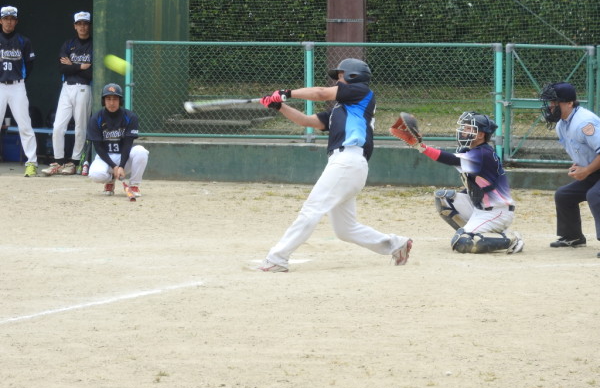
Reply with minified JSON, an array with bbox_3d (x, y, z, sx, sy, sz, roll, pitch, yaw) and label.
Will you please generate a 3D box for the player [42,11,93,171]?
[{"bbox_3d":[-2.474,-1.078,37.286,0.570,1.757,0.420,0,4,5],"label":"player"}]

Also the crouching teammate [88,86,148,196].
[{"bbox_3d":[-1.819,-0.548,34.560,0.620,1.098,0.740,0,4,-1],"label":"crouching teammate"}]

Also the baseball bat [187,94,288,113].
[{"bbox_3d":[-0.495,-0.694,26.635,0.831,0.060,0.060,-6,0,-23],"label":"baseball bat"}]

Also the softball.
[{"bbox_3d":[-1.297,-0.915,24.500,0.097,0.097,0.097,0,4,0],"label":"softball"}]

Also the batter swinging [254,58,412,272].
[{"bbox_3d":[0.259,-0.243,26.841,1.120,1.621,0.640,-1,4,-10],"label":"batter swinging"}]

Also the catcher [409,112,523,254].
[{"bbox_3d":[1.347,-0.100,28.208,0.880,1.135,0.660,0,4,-6],"label":"catcher"}]

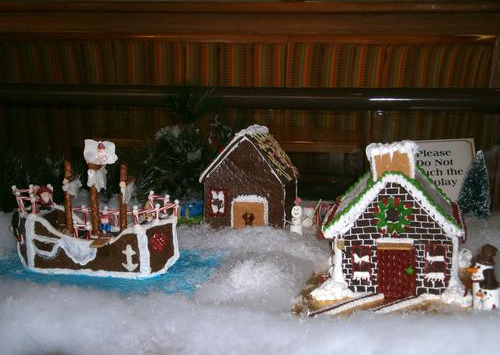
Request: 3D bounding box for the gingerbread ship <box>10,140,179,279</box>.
[{"bbox_3d":[-0.297,0.049,1.636,0.330,0.234,0.150,1,8,9],"label":"gingerbread ship"}]

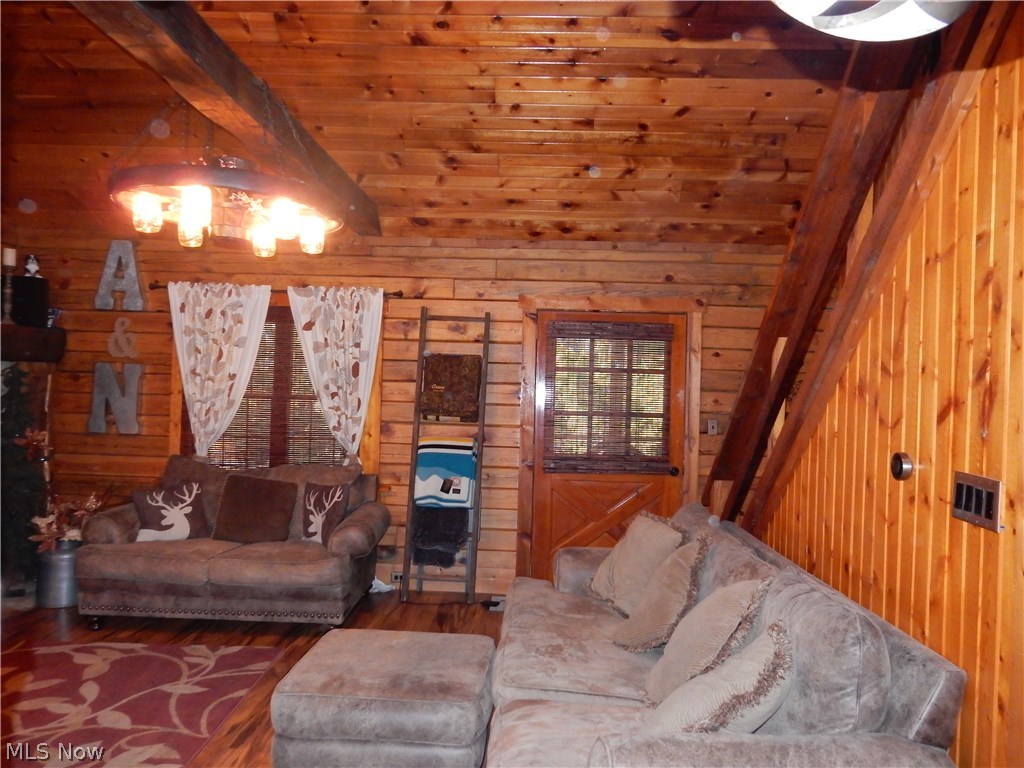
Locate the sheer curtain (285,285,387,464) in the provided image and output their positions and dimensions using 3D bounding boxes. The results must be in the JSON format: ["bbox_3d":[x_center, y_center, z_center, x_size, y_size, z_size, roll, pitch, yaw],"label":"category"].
[{"bbox_3d":[-1.242,-0.054,5.203,0.645,1.250,0.110,2,1,2],"label":"sheer curtain"}]

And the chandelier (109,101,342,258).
[{"bbox_3d":[-1.087,-0.791,2.863,0.860,0.580,0.860,2,1,2],"label":"chandelier"}]

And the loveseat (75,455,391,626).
[{"bbox_3d":[-1.691,0.983,4.798,1.715,0.960,0.950,2,1,2],"label":"loveseat"}]

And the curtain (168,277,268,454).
[{"bbox_3d":[-2.051,-0.077,5.231,0.675,1.250,0.110,2,1,2],"label":"curtain"}]

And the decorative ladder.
[{"bbox_3d":[-0.461,0.483,5.150,0.540,2.020,0.250,2,1,2],"label":"decorative ladder"}]

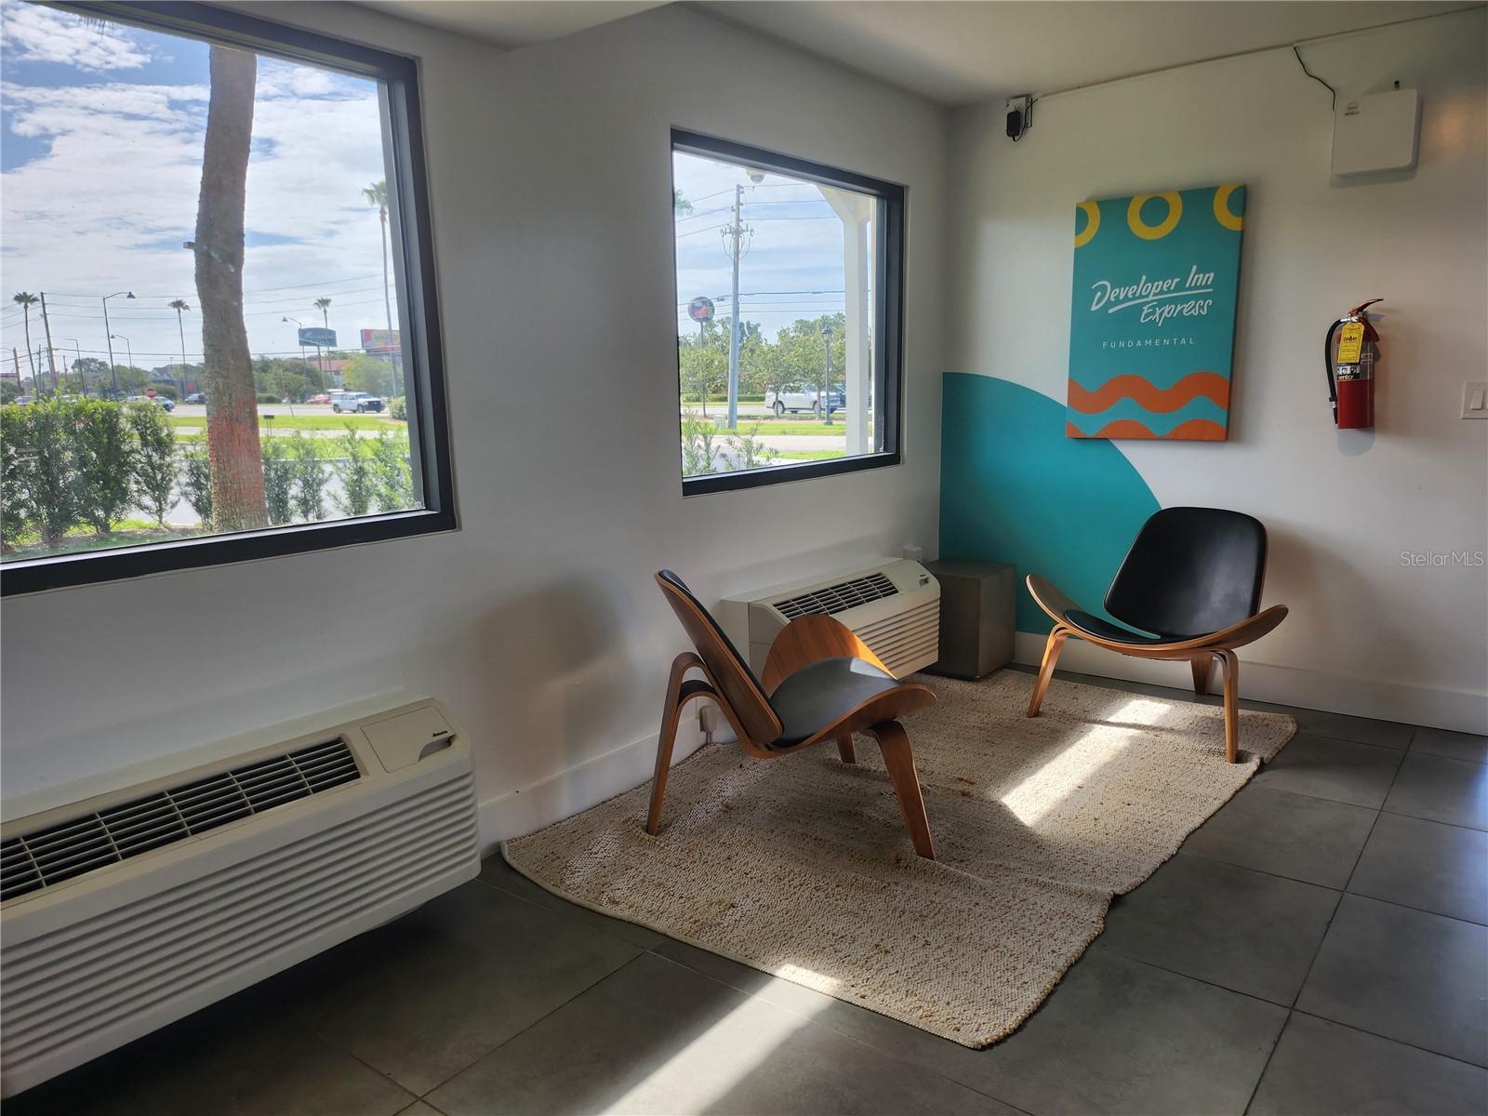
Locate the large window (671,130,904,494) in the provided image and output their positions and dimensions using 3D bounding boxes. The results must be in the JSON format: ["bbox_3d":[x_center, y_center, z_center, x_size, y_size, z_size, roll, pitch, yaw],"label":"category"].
[{"bbox_3d":[0.179,-0.866,3.824,0.110,1.130,1.400,7,13,38],"label":"large window"}]

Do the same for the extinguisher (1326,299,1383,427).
[{"bbox_3d":[2.109,-0.667,3.582,0.135,0.435,0.155,-11,14,-42],"label":"extinguisher"}]

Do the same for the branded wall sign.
[{"bbox_3d":[1.591,-0.930,4.031,0.620,0.927,0.038,7,13,38],"label":"branded wall sign"}]

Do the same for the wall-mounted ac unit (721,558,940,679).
[{"bbox_3d":[0.364,0.285,3.900,0.285,0.420,1.060,7,13,38],"label":"wall-mounted ac unit"}]

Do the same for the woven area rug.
[{"bbox_3d":[0.669,0.688,3.342,1.500,0.025,2.430,7,13,38],"label":"woven area rug"}]

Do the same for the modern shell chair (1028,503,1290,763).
[{"bbox_3d":[1.556,0.214,3.772,0.780,0.750,0.920,-11,14,-44],"label":"modern shell chair"}]

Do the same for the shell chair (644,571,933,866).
[{"bbox_3d":[0.084,0.394,2.957,0.790,0.750,0.920,-4,10,-12],"label":"shell chair"}]

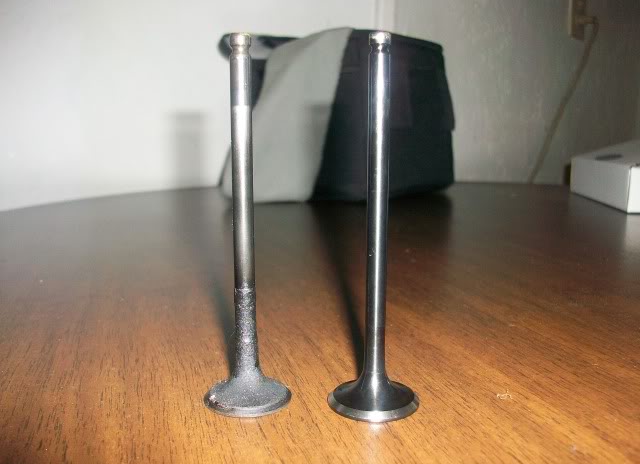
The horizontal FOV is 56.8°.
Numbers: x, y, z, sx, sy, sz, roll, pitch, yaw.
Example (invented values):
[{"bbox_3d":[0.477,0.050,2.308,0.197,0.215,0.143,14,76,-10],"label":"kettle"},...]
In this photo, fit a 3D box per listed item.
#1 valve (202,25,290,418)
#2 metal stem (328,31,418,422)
[{"bbox_3d":[-0.022,-0.002,0.169,0.026,0.105,0.026,0,10,0],"label":"valve"},{"bbox_3d":[0.016,-0.001,0.167,0.027,0.105,0.027,0,10,0],"label":"metal stem"}]

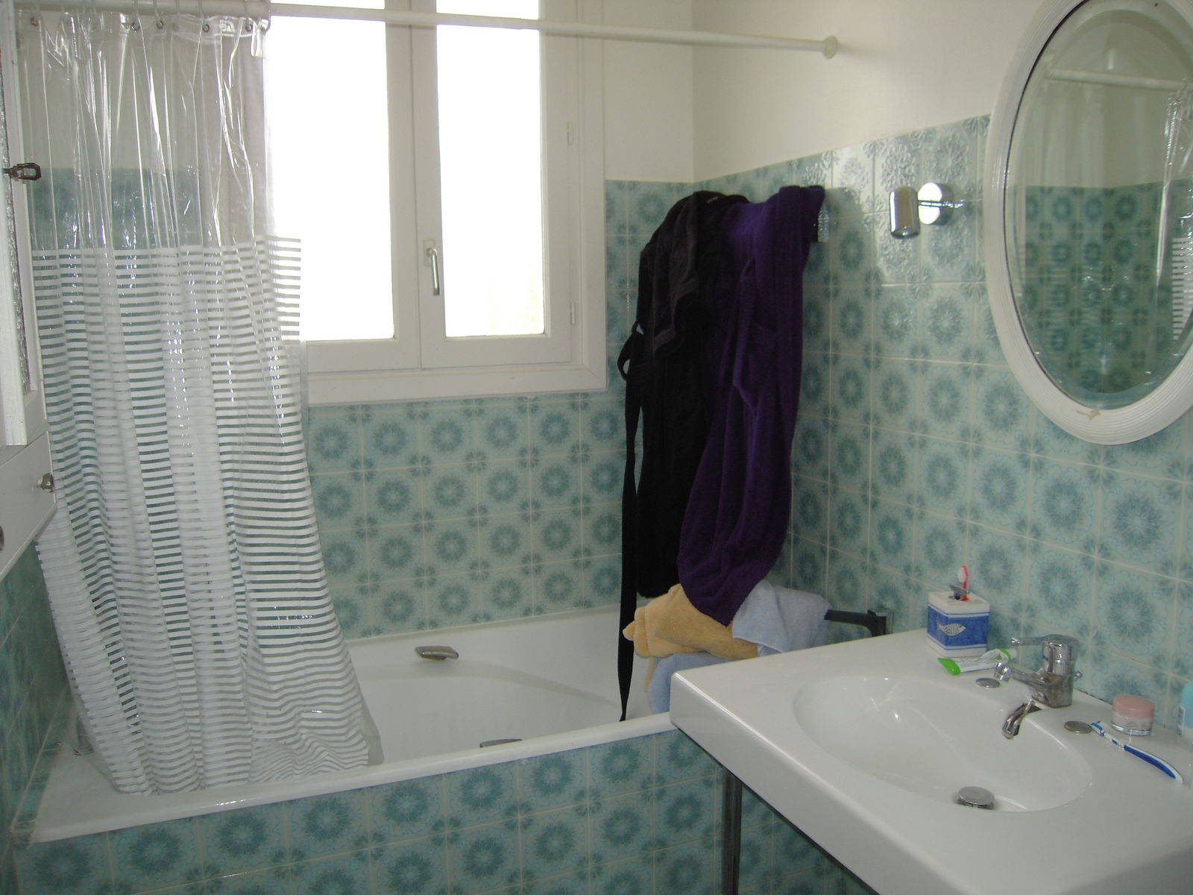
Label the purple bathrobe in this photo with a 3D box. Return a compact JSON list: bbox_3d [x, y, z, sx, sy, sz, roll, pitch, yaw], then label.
[{"bbox_3d":[0.343,-0.087,2.160,0.290,0.940,0.210,-4,9,-21],"label":"purple bathrobe"}]

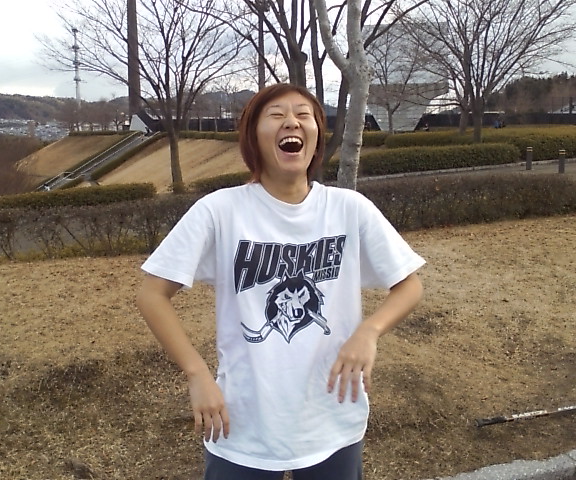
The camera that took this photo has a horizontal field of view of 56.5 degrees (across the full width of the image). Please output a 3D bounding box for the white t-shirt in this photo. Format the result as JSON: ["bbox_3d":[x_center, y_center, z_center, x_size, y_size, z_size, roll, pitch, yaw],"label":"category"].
[{"bbox_3d":[-0.013,0.195,1.335,0.670,0.680,0.280,-1,12,-5],"label":"white t-shirt"}]

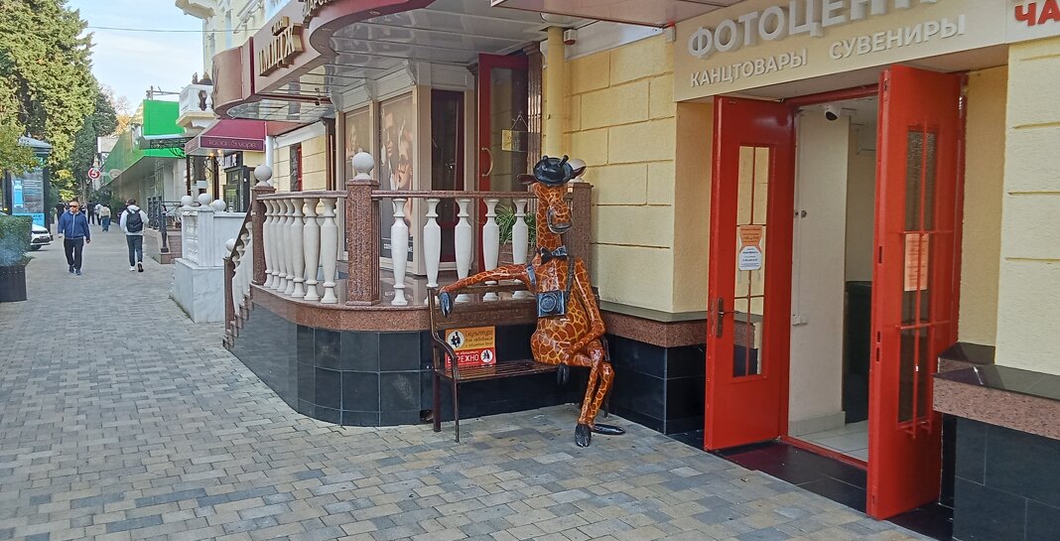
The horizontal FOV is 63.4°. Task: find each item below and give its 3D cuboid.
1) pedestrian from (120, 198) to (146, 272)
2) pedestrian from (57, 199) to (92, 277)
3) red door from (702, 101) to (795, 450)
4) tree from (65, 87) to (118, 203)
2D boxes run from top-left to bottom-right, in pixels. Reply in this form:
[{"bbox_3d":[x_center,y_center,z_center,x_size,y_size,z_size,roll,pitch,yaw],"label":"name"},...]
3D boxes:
[{"bbox_3d":[-9.631,-0.861,20.800,0.580,1.780,0.420,-2,5,-28],"label":"pedestrian"},{"bbox_3d":[-10.851,-0.791,20.400,0.720,1.750,0.450,-2,5,-28],"label":"pedestrian"},{"bbox_3d":[1.429,0.038,5.629,0.620,2.250,0.060,-2,5,-27],"label":"red door"},{"bbox_3d":[-33.730,-8.824,66.000,4.000,11.100,4.000,-2,5,-28],"label":"tree"}]

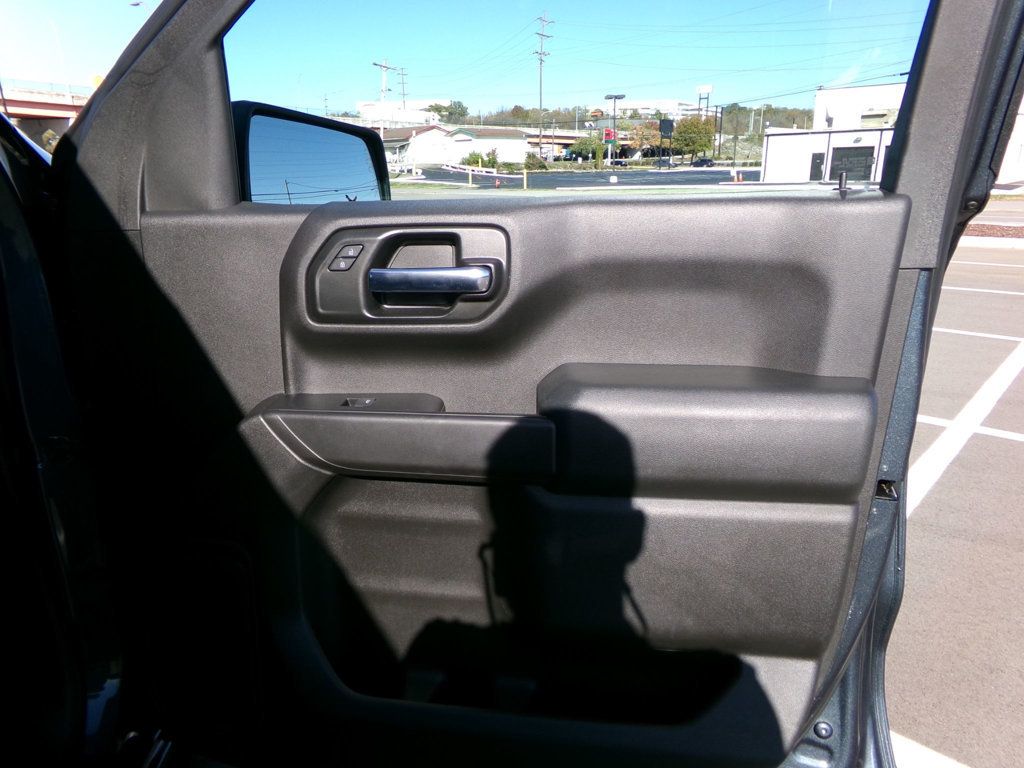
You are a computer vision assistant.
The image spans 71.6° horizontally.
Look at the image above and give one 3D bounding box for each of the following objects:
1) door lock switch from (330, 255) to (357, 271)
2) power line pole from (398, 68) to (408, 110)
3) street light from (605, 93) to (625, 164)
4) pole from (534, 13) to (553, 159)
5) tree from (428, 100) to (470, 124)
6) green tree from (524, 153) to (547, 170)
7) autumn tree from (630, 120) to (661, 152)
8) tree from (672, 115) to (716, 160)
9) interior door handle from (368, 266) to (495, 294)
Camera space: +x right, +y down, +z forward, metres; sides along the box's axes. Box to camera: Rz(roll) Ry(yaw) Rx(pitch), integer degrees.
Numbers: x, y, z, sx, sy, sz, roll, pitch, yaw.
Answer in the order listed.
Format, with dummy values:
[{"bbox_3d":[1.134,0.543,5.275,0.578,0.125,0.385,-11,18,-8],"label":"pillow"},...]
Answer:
[{"bbox_3d":[-0.195,-0.140,0.820,0.034,0.018,0.010,1,18,4],"label":"door lock switch"},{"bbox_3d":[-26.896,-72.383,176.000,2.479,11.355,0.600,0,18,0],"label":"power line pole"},{"bbox_3d":[8.518,-20.816,59.000,1.650,6.503,0.550,0,18,0],"label":"street light"},{"bbox_3d":[4.703,-44.416,106.000,2.750,21.371,0.900,-8,19,-23],"label":"pole"},{"bbox_3d":[-17.166,-74.430,195.000,11.535,6.814,9.338,0,18,0],"label":"tree"},{"bbox_3d":[2.648,-25.070,80.000,2.479,1.935,2.231,0,18,0],"label":"green tree"},{"bbox_3d":[23.887,-44.439,128.000,5.769,6.021,5.481,0,18,0],"label":"autumn tree"},{"bbox_3d":[29.560,-39.926,115.000,7.127,7.110,6.770,0,18,0],"label":"tree"},{"bbox_3d":[-0.092,-0.117,0.805,0.139,0.029,0.030,1,18,4],"label":"interior door handle"}]

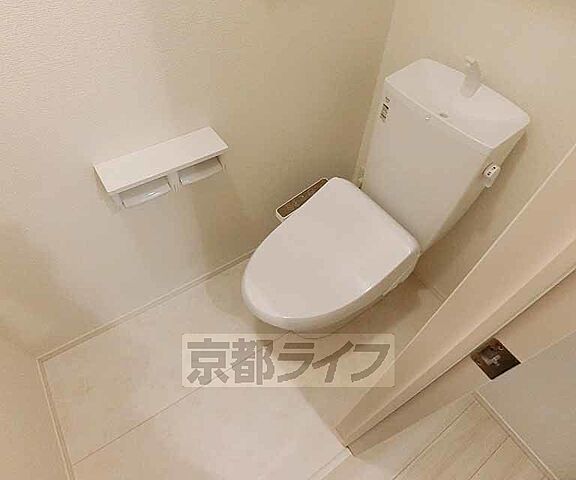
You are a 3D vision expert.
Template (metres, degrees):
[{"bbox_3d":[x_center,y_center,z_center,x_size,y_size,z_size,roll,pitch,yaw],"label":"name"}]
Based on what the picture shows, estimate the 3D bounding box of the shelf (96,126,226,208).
[{"bbox_3d":[-0.333,-0.200,0.911,0.324,0.080,0.123,-27,57,-22],"label":"shelf"}]

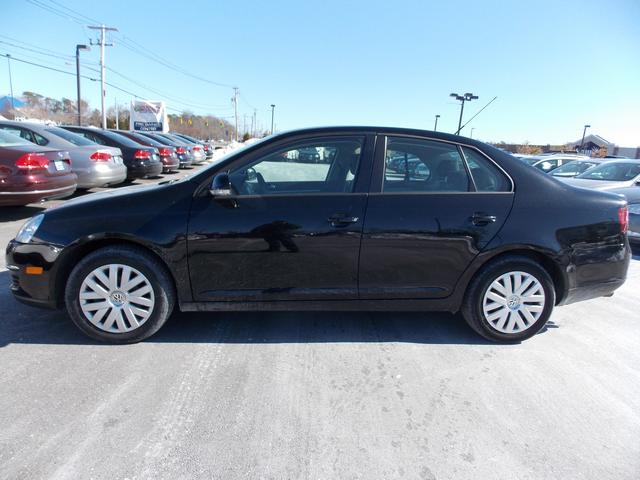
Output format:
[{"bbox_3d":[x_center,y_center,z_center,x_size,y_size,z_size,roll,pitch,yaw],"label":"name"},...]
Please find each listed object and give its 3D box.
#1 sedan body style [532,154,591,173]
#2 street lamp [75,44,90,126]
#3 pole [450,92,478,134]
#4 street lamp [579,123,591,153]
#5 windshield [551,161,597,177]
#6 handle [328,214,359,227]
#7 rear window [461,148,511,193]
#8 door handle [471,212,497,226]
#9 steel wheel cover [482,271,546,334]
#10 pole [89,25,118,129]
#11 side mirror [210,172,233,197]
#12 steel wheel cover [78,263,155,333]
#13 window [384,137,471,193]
[{"bbox_3d":[7.807,-2.280,15.448,4.650,1.470,1.800,1,13,-14],"label":"sedan body style"},{"bbox_3d":[-15.396,-9.292,28.104,0.900,6.600,0.400,4,12,0],"label":"street lamp"},{"bbox_3d":[12.574,-9.770,38.401,1.900,6.600,1.900,-1,13,-21],"label":"pole"},{"bbox_3d":[37.248,-12.675,60.749,0.800,7.000,0.400,5,12,6],"label":"street lamp"},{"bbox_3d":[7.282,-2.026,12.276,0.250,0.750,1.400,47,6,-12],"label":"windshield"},{"bbox_3d":[0.144,-0.122,2.602,0.185,0.055,0.055,2,13,-8],"label":"handle"},{"bbox_3d":[1.110,-0.470,2.835,0.340,0.310,0.110,2,13,-8],"label":"rear window"},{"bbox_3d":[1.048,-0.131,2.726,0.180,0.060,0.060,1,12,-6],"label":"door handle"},{"bbox_3d":[1.320,0.421,2.906,0.440,0.440,0.070,1,12,-6],"label":"steel wheel cover"},{"bbox_3d":[-16.560,-11.366,33.048,2.450,9.800,0.400,5,12,5],"label":"pole"},{"bbox_3d":[-0.559,-0.315,2.413,0.115,0.140,0.180,2,13,-8],"label":"side mirror"},{"bbox_3d":[-1.243,0.357,2.634,0.440,0.440,0.070,1,12,-6],"label":"steel wheel cover"},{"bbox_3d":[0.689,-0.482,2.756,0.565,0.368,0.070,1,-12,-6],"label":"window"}]

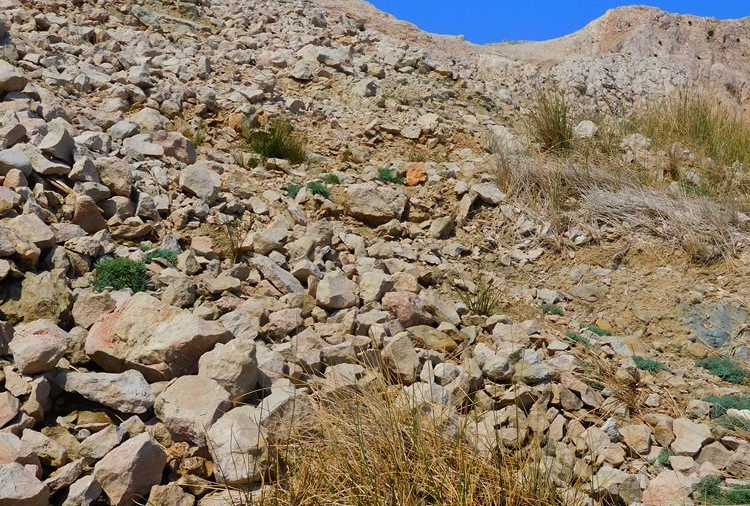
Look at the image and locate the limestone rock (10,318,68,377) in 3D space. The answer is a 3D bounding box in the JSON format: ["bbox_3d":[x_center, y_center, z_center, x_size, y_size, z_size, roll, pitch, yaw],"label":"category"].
[{"bbox_3d":[-1.220,0.343,3.350,0.210,0.175,0.180,0,-5,0],"label":"limestone rock"}]

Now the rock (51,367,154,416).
[{"bbox_3d":[-0.943,0.479,3.200,0.350,0.140,0.200,0,-5,0],"label":"rock"}]

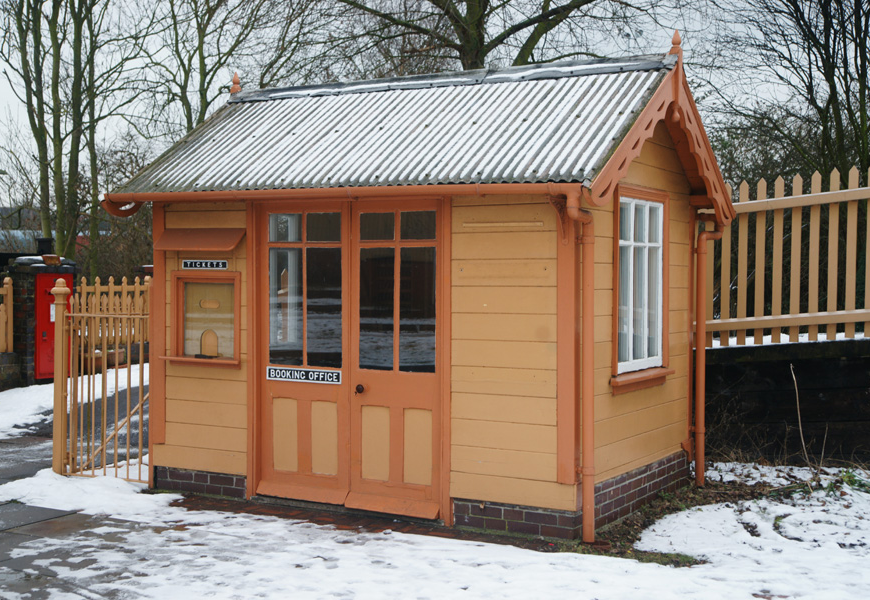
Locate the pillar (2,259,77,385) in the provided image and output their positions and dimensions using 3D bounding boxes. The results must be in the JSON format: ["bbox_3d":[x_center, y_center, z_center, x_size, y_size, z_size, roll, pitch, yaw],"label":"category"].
[{"bbox_3d":[-4.197,0.217,13.355,0.340,1.350,0.660,1,1,34],"label":"pillar"}]

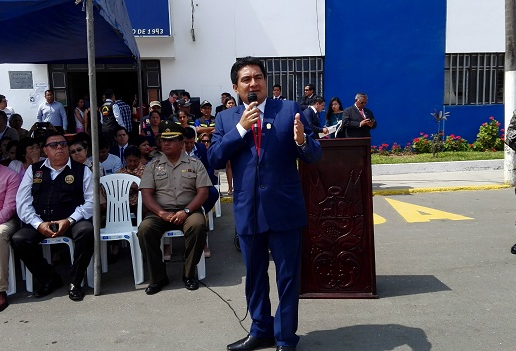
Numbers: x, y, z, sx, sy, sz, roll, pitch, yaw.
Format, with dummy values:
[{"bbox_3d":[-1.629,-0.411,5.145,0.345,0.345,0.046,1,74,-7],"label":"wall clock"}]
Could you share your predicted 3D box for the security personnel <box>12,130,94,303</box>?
[{"bbox_3d":[-1.728,0.278,3.751,0.640,1.250,0.800,-3,8,-10],"label":"security personnel"}]

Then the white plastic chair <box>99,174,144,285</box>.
[{"bbox_3d":[-1.216,0.457,3.878,0.490,0.840,0.530,-3,8,-10],"label":"white plastic chair"}]

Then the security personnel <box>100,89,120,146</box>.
[{"bbox_3d":[-2.794,-0.756,8.462,0.550,1.740,0.400,1,7,17],"label":"security personnel"}]

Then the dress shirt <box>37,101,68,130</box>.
[{"bbox_3d":[-3.921,-1.142,8.513,0.570,0.620,0.280,-3,8,-15],"label":"dress shirt"}]

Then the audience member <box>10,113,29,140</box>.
[{"bbox_3d":[-3.378,-0.159,6.330,0.420,1.460,0.280,-3,8,-15],"label":"audience member"}]

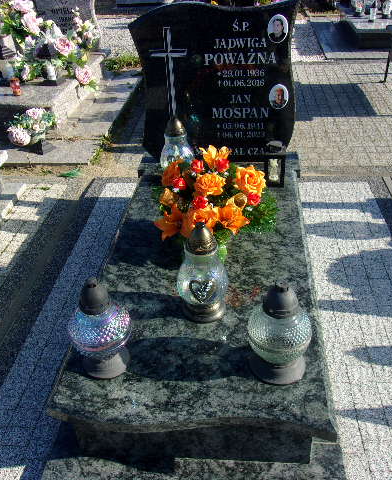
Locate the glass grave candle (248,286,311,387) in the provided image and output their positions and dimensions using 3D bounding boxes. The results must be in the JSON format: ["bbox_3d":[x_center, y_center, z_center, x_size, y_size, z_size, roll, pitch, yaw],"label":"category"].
[{"bbox_3d":[0.243,0.253,1.444,0.188,0.310,0.188,1,34,5],"label":"glass grave candle"}]

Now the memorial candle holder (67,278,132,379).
[{"bbox_3d":[-0.286,0.249,1.486,0.190,0.312,0.190,1,34,5],"label":"memorial candle holder"}]

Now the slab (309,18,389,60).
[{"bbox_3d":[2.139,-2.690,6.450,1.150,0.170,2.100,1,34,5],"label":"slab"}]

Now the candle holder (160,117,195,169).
[{"bbox_3d":[-0.083,-0.413,2.416,0.167,0.360,0.167,1,34,5],"label":"candle holder"}]

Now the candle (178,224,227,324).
[{"bbox_3d":[0.021,0.100,1.657,0.167,0.345,0.167,-2,34,1],"label":"candle"}]

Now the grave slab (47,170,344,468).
[{"bbox_3d":[0.053,0.215,2.100,0.860,0.342,1.600,1,34,5],"label":"grave slab"}]

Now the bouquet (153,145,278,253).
[{"bbox_3d":[0.083,-0.151,1.996,0.470,0.380,0.420,1,34,5],"label":"bouquet"}]

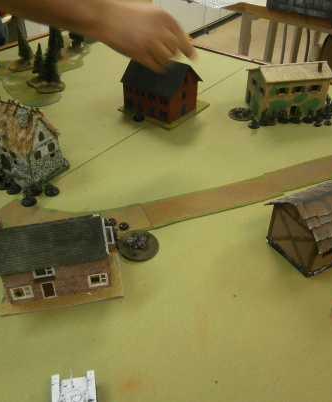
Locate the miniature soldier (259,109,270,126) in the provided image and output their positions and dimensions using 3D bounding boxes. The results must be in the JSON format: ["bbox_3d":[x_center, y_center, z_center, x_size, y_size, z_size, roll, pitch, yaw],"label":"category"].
[{"bbox_3d":[0.212,-0.179,0.861,0.025,0.034,0.025,-11,41,-12],"label":"miniature soldier"}]

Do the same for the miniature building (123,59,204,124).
[{"bbox_3d":[-0.011,-0.259,0.891,0.146,0.118,0.110,26,46,29],"label":"miniature building"}]

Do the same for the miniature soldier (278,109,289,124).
[{"bbox_3d":[0.257,-0.185,0.869,0.025,0.032,0.025,-11,41,-12],"label":"miniature soldier"}]

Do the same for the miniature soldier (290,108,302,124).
[{"bbox_3d":[0.283,-0.184,0.868,0.025,0.032,0.025,-11,41,-12],"label":"miniature soldier"}]

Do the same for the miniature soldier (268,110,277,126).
[{"bbox_3d":[0.230,-0.180,0.864,0.025,0.031,0.025,-11,41,-12],"label":"miniature soldier"}]

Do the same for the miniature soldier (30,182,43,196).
[{"bbox_3d":[-0.222,-0.029,0.682,0.025,0.029,0.025,0,39,0],"label":"miniature soldier"}]

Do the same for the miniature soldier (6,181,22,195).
[{"bbox_3d":[-0.261,-0.031,0.685,0.025,0.029,0.025,0,39,0],"label":"miniature soldier"}]

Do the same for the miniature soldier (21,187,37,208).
[{"bbox_3d":[-0.228,-0.009,0.664,0.025,0.034,0.025,-18,43,-20],"label":"miniature soldier"}]

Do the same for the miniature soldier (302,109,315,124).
[{"bbox_3d":[0.310,-0.184,0.868,0.025,0.032,0.025,-11,41,-12],"label":"miniature soldier"}]

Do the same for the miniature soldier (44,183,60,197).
[{"bbox_3d":[-0.196,-0.026,0.687,0.025,0.029,0.025,-18,43,-20],"label":"miniature soldier"}]

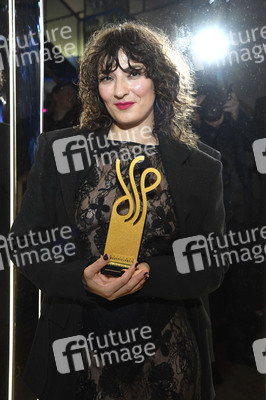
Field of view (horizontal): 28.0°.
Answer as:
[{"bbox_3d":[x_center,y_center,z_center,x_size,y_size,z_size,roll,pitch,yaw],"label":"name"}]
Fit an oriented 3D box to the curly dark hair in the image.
[{"bbox_3d":[0.018,-0.267,1.250,0.265,0.280,0.250,-2,8,13],"label":"curly dark hair"}]

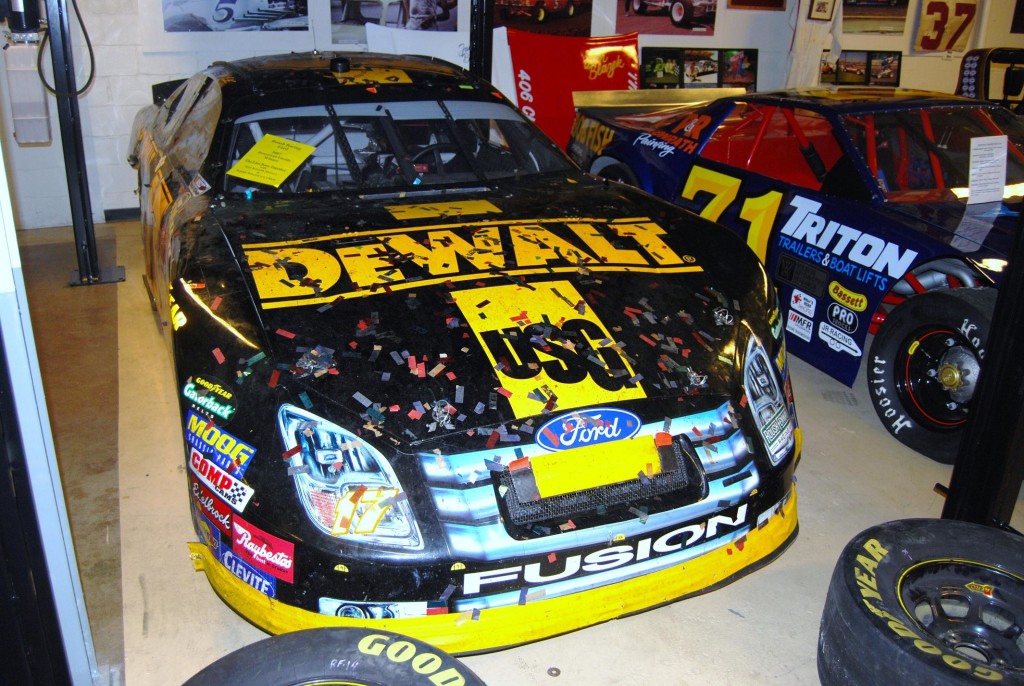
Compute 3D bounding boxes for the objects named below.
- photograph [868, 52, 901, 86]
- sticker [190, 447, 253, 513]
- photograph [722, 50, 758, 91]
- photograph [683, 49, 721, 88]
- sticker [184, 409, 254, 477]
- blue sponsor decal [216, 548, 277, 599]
[{"bbox_3d":[3.854,-2.838,8.839,0.450,0.360,0.025,-7,22,-25],"label":"photograph"},{"bbox_3d":[-0.702,0.328,2.046,0.210,0.078,0.010,29,17,28],"label":"sticker"},{"bbox_3d":[2.161,-2.610,8.136,0.445,0.370,0.025,-7,22,-25],"label":"photograph"},{"bbox_3d":[1.761,-2.556,7.951,0.445,0.360,0.025,-7,22,-25],"label":"photograph"},{"bbox_3d":[-0.708,0.245,2.060,0.210,0.095,0.010,26,15,28],"label":"sticker"},{"bbox_3d":[-0.622,0.534,2.013,0.207,0.067,0.010,17,20,34],"label":"blue sponsor decal"}]

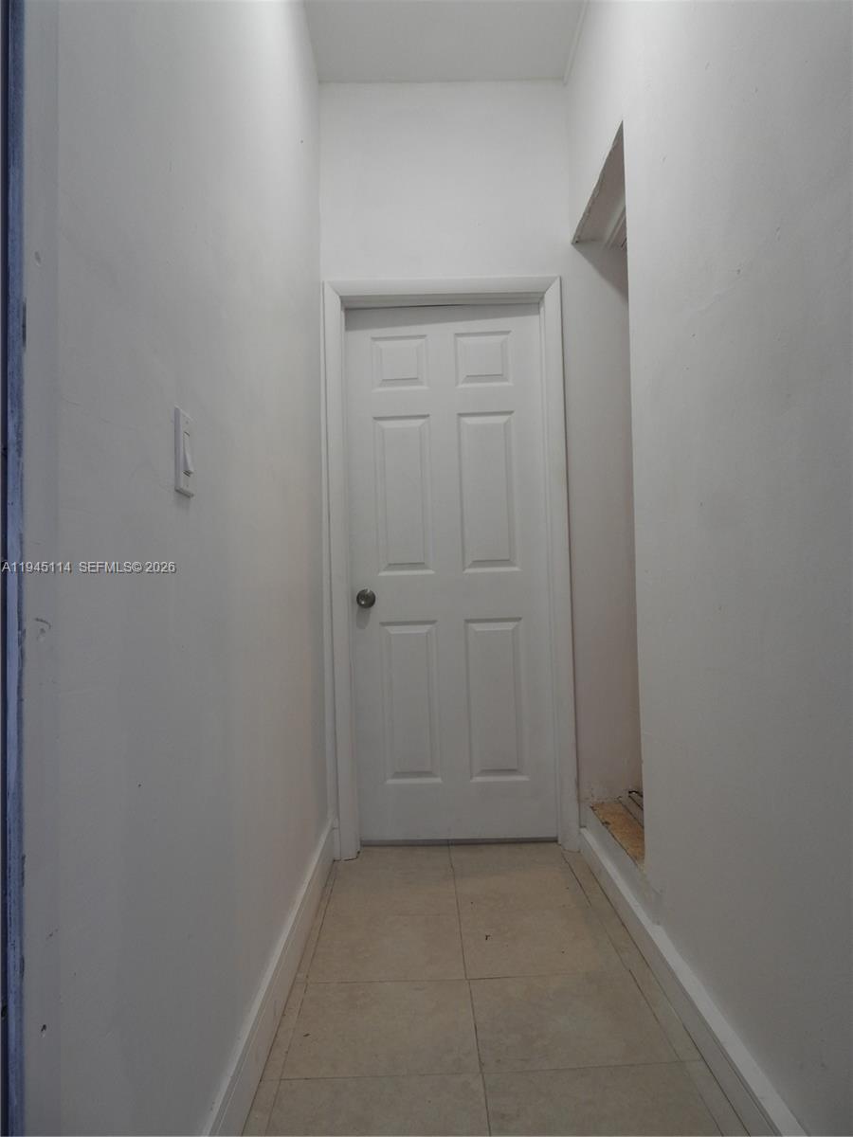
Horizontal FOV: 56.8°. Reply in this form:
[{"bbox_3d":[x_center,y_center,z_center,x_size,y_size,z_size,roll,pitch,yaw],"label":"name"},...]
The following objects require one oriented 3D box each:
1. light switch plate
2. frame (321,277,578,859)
[{"bbox_3d":[-0.347,-0.166,1.137,0.012,0.116,0.071,-2,-1,-1],"label":"light switch plate"},{"bbox_3d":[0.083,-0.011,2.944,0.878,2.110,0.120,-2,-1,-1],"label":"frame"}]

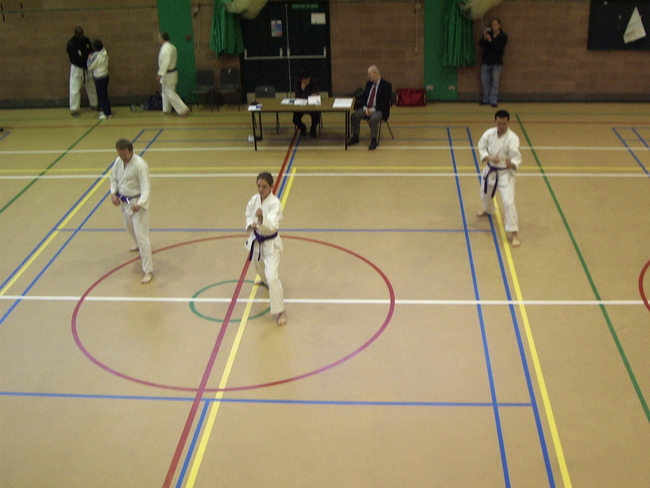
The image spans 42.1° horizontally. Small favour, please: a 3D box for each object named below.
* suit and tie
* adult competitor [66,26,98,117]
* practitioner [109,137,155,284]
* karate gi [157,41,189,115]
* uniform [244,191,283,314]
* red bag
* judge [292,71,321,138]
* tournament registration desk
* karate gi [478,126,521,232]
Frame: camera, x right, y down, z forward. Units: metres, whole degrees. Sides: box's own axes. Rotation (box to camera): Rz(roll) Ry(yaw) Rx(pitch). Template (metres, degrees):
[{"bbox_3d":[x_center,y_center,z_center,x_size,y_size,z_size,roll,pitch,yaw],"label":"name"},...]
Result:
[{"bbox_3d":[0.848,-2.327,14.738,0.564,1.069,0.733,18,32,36],"label":"suit and tie"},{"bbox_3d":[-4.852,-3.452,16.881,0.643,1.762,0.495,-22,32,-36],"label":"adult competitor"},{"bbox_3d":[-2.371,-0.489,10.202,0.620,1.690,0.980,4,25,12],"label":"practitioner"},{"bbox_3d":[-3.024,-3.258,16.646,0.594,1.366,0.495,6,26,18],"label":"karate gi"},{"bbox_3d":[-0.644,0.042,9.293,0.560,1.220,0.820,4,25,12],"label":"uniform"},{"bbox_3d":[1.713,-2.946,16.881,0.610,0.320,0.300,-1,25,3],"label":"red bag"},{"bbox_3d":[-0.300,-2.529,15.112,0.520,1.160,0.740,0,25,5],"label":"judge"},{"bbox_3d":[-0.391,-2.090,14.672,1.800,0.730,0.800,0,25,5],"label":"tournament registration desk"},{"bbox_3d":[2.330,-0.913,11.184,0.596,1.356,0.813,7,26,19],"label":"karate gi"}]

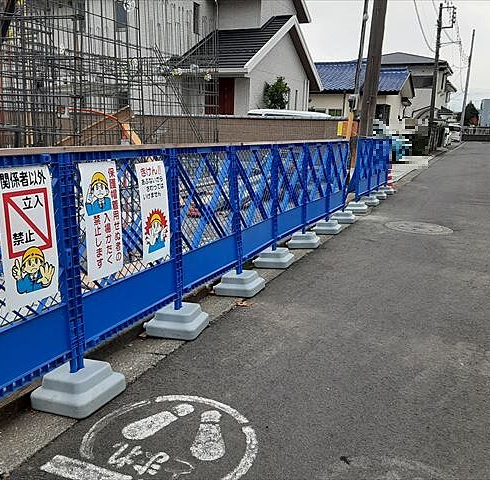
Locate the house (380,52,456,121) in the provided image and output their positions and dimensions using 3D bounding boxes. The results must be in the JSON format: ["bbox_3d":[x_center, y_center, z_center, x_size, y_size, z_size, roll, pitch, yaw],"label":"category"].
[{"bbox_3d":[11.947,-11.061,40.083,8.000,7.400,8.500,6,14,24],"label":"house"}]

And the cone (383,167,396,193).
[{"bbox_3d":[3.590,-1.540,12.329,0.380,0.700,0.380,6,14,24],"label":"cone"}]

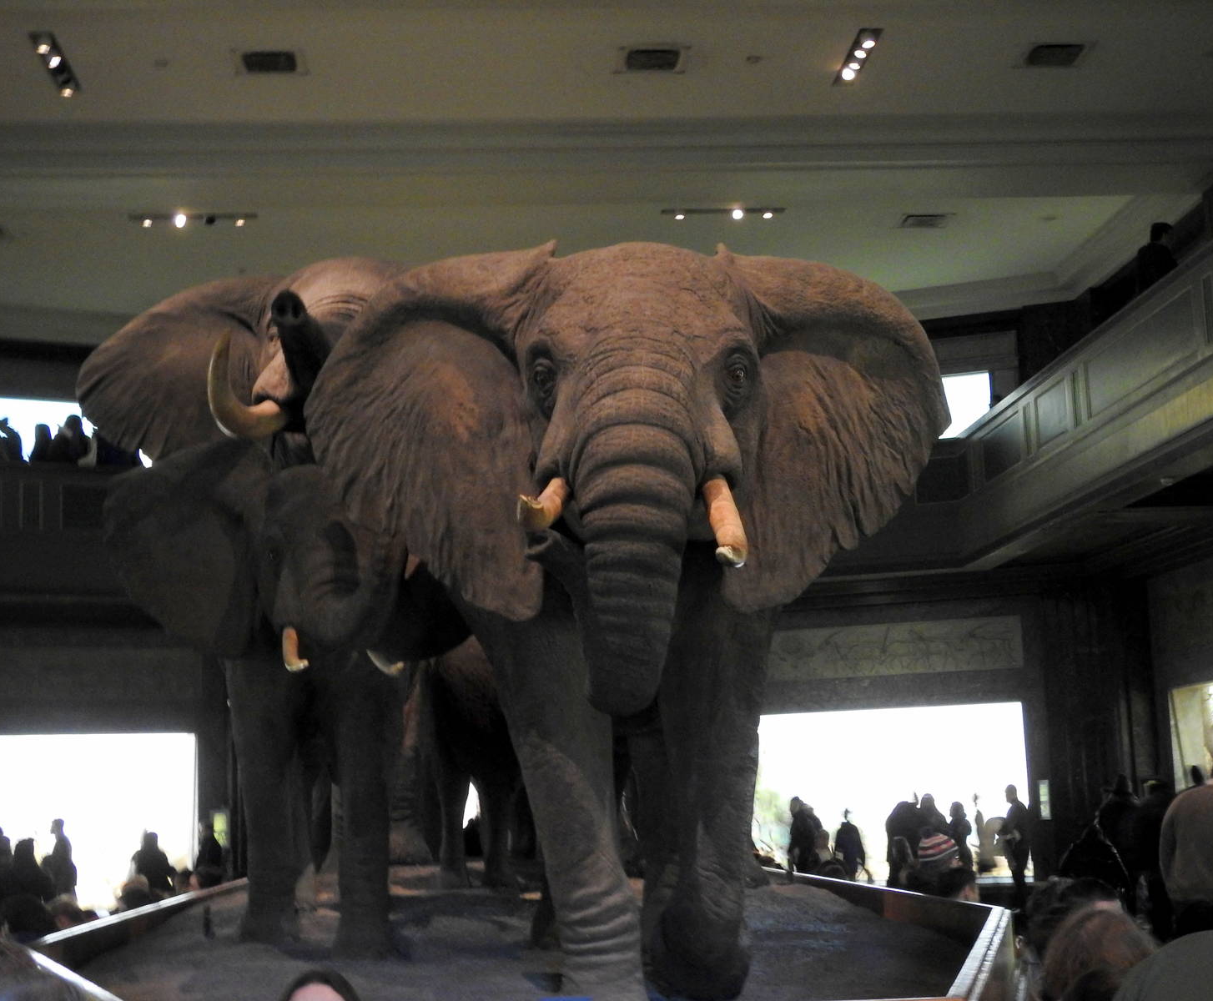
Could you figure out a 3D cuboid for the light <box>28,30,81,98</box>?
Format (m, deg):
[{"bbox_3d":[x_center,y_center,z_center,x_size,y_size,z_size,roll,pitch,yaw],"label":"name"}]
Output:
[{"bbox_3d":[-5.462,-4.290,19.033,0.220,0.140,1.500,-1,-9,-4],"label":"light"}]

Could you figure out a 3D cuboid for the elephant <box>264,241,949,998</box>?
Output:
[{"bbox_3d":[0.068,0.754,10.192,3.070,3.460,4.500,-1,-9,-4],"label":"elephant"}]

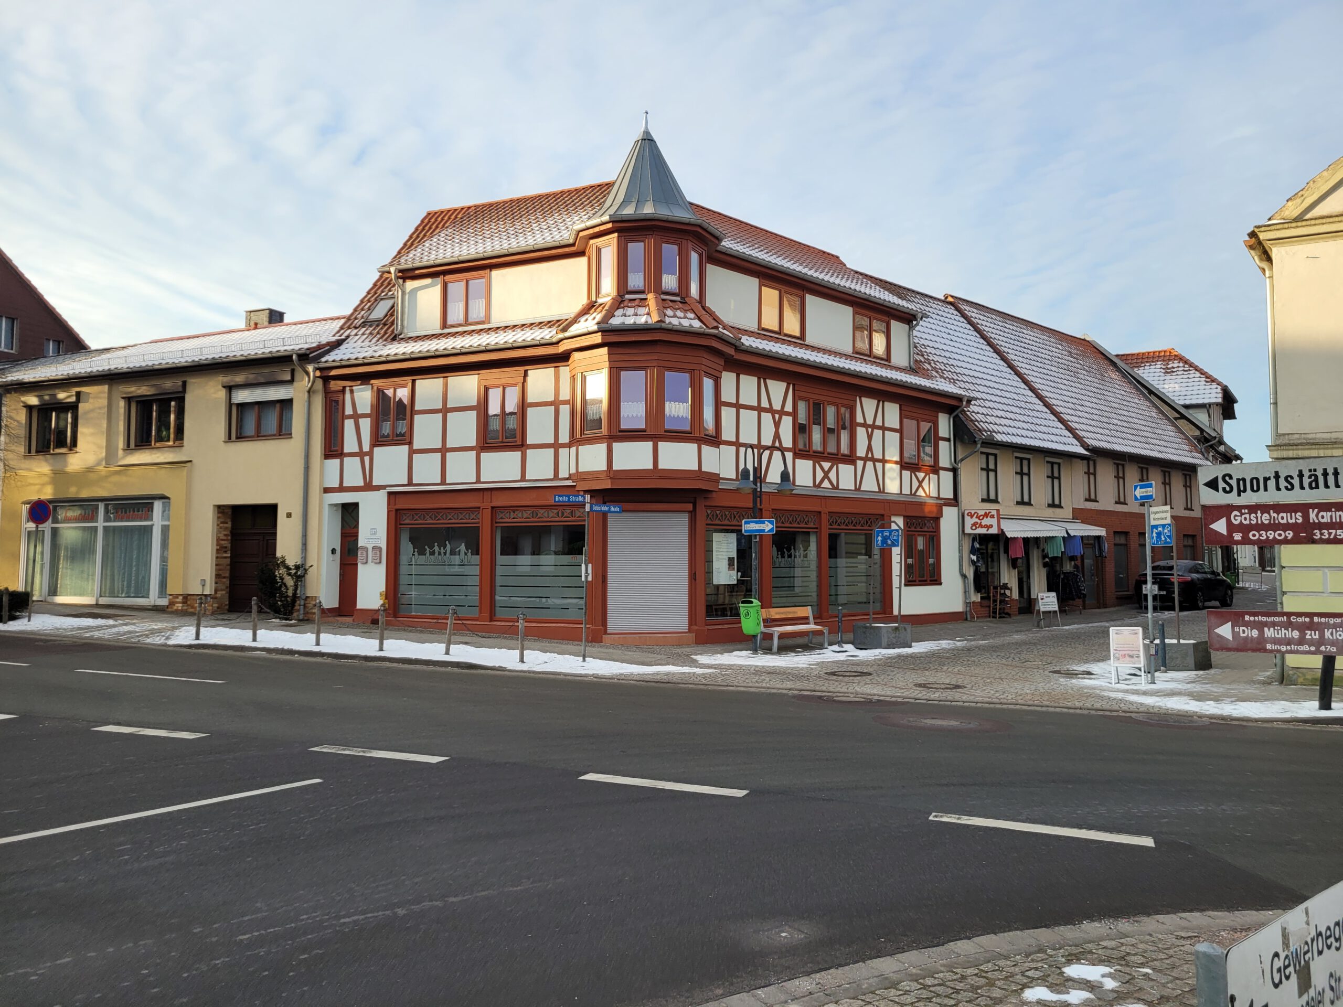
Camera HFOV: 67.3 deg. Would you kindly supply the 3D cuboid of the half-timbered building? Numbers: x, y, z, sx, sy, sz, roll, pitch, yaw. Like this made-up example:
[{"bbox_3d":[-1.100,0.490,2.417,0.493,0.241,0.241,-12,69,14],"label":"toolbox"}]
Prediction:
[{"bbox_3d":[0.072,-2.660,27.805,18.625,12.100,11.200,1,-3,-11],"label":"half-timbered building"}]

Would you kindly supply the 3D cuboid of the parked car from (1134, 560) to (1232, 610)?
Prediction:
[{"bbox_3d":[18.591,2.892,36.449,4.840,1.670,1.960,3,-4,-45],"label":"parked car"}]

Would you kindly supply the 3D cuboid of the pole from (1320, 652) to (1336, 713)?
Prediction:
[{"bbox_3d":[8.375,2.156,12.854,0.140,0.920,0.140,7,-3,0],"label":"pole"}]

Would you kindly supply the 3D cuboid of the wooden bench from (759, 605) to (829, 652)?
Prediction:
[{"bbox_3d":[2.563,2.669,21.548,1.850,0.840,0.540,3,-4,-43],"label":"wooden bench"}]

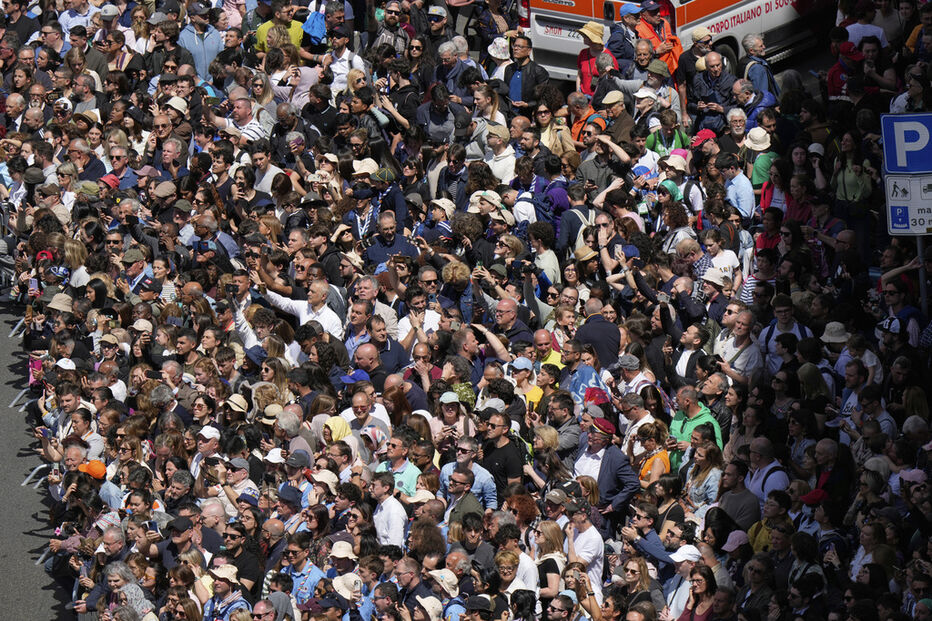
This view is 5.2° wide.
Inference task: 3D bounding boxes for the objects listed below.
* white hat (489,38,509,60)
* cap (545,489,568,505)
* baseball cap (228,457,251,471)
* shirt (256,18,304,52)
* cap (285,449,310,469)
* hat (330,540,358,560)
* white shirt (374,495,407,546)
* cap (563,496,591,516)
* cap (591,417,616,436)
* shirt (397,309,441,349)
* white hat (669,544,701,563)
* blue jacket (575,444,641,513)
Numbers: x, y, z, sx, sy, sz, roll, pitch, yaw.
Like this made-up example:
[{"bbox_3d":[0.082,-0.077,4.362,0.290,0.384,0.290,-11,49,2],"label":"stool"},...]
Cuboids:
[{"bbox_3d":[0.368,-2.775,109.249,0.250,0.160,0.245,8,22,-3],"label":"white hat"},{"bbox_3d":[0.789,1.623,90.315,0.250,0.145,0.180,-13,20,-33],"label":"cap"},{"bbox_3d":[-2.014,1.361,92.065,0.250,0.125,0.180,-15,19,-33],"label":"baseball cap"},{"bbox_3d":[-1.848,-2.590,103.120,0.500,0.660,0.290,-14,19,-29],"label":"shirt"},{"bbox_3d":[-1.486,1.313,91.560,0.260,0.150,0.185,-6,17,-25],"label":"cap"},{"bbox_3d":[-1.048,2.070,89.279,0.260,0.150,0.280,-7,20,2],"label":"hat"},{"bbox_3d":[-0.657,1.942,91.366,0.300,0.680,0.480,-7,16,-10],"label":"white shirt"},{"bbox_3d":[1.016,1.773,94.385,0.270,0.140,0.180,-8,19,-34],"label":"cap"},{"bbox_3d":[1.274,1.084,96.672,0.260,0.130,0.240,8,8,-42],"label":"cap"},{"bbox_3d":[-0.417,0.289,92.894,0.470,0.660,0.320,-2,16,0],"label":"shirt"},{"bbox_3d":[1.972,2.175,93.070,0.285,0.140,0.180,-1,17,-18],"label":"white hat"},{"bbox_3d":[1.260,1.522,92.154,0.600,0.700,0.380,10,21,40],"label":"blue jacket"}]

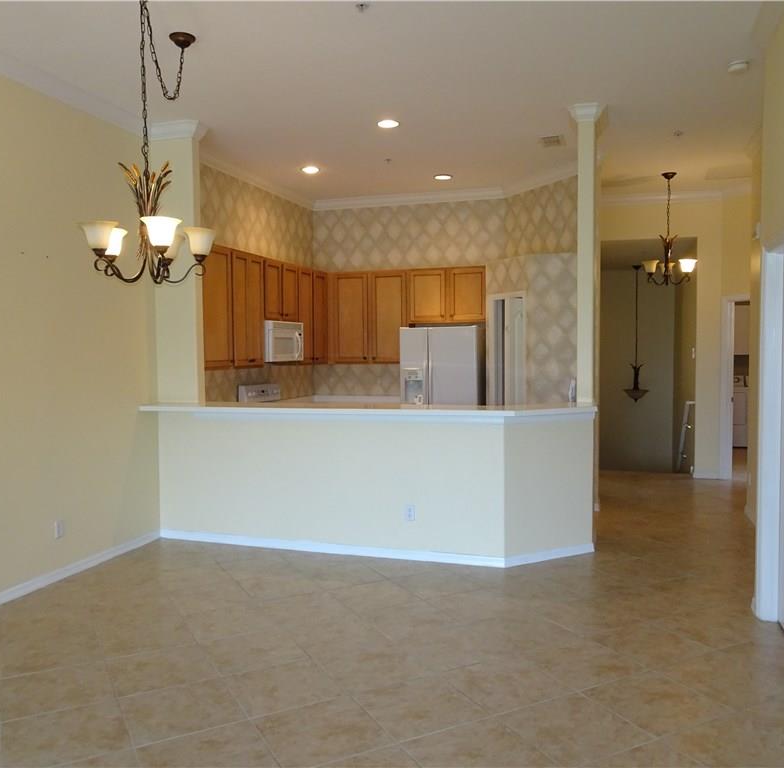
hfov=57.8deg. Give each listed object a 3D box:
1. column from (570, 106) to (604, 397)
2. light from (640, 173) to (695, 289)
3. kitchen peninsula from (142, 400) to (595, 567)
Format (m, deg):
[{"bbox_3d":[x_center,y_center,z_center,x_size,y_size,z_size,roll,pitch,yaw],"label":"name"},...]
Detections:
[{"bbox_3d":[1.477,-0.963,5.419,0.260,2.221,0.260,0,3,18],"label":"column"},{"bbox_3d":[2.887,-1.611,7.415,0.580,1.158,0.560,0,3,18],"label":"light"},{"bbox_3d":[-0.194,0.719,5.609,3.475,1.120,0.980,0,3,18],"label":"kitchen peninsula"}]

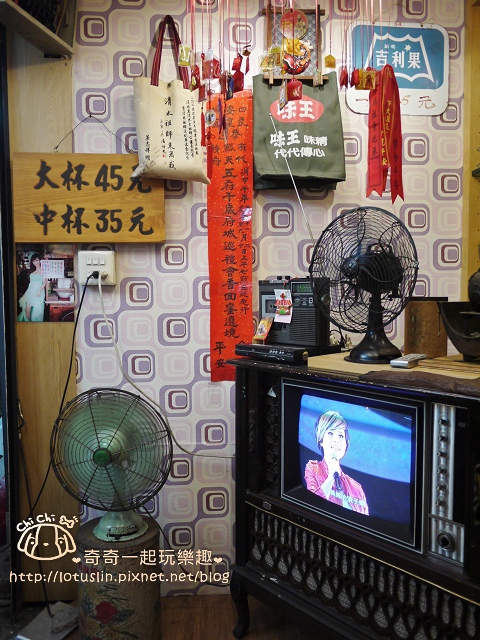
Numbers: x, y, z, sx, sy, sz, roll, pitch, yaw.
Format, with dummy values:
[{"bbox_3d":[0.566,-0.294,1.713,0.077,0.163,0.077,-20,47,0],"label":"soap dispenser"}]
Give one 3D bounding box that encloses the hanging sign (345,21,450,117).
[{"bbox_3d":[0.590,-0.934,1.937,0.402,0.335,0.012,-1,4,-7],"label":"hanging sign"}]

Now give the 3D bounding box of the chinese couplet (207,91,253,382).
[{"bbox_3d":[-0.034,-0.295,1.902,0.163,1.055,0.010,-1,4,-7],"label":"chinese couplet"}]

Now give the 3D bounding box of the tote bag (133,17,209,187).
[{"bbox_3d":[-0.246,-0.758,1.793,0.265,0.570,0.100,-2,4,-14],"label":"tote bag"}]

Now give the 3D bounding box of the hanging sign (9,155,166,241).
[{"bbox_3d":[-0.525,-0.428,1.831,0.521,0.309,0.028,-1,4,-7],"label":"hanging sign"}]

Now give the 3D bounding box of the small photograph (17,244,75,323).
[{"bbox_3d":[-0.689,-0.133,1.841,0.196,0.285,0.006,-1,4,-7],"label":"small photograph"}]

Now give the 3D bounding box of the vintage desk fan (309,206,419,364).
[{"bbox_3d":[0.420,-0.112,1.629,0.280,0.478,0.392,-5,5,-44],"label":"vintage desk fan"}]

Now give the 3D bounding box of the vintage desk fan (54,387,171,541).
[{"bbox_3d":[-0.378,0.429,1.592,0.367,0.451,0.265,-1,4,6],"label":"vintage desk fan"}]

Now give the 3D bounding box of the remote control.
[{"bbox_3d":[0.499,0.123,1.520,0.051,0.020,0.158,2,5,39],"label":"remote control"}]

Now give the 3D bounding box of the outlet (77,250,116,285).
[{"bbox_3d":[-0.507,-0.183,1.839,0.121,0.117,0.042,-1,4,-7],"label":"outlet"}]

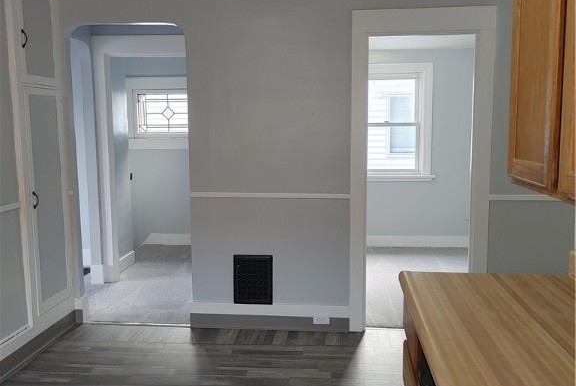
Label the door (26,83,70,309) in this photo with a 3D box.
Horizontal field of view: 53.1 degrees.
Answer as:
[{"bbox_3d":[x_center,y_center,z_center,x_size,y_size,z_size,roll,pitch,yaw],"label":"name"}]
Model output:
[{"bbox_3d":[-1.622,0.057,3.940,0.025,1.469,0.440,0,7,6],"label":"door"}]

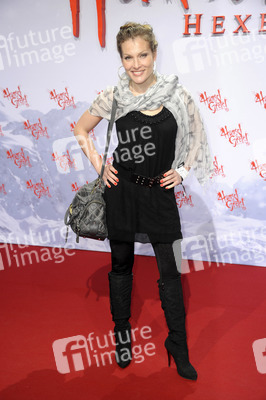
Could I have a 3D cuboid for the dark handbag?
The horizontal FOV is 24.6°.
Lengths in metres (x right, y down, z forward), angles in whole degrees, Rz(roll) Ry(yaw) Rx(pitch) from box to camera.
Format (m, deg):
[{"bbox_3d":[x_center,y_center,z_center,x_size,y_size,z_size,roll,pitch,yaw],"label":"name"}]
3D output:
[{"bbox_3d":[-0.203,-0.161,2.848,0.210,0.670,0.320,0,14,0],"label":"dark handbag"}]

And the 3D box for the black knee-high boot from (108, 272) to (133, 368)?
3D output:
[{"bbox_3d":[-0.064,0.636,3.275,0.120,0.460,0.240,-1,14,-4],"label":"black knee-high boot"}]

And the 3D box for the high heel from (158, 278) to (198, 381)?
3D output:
[{"bbox_3d":[0.238,0.647,3.100,0.120,0.485,0.251,-13,19,-42],"label":"high heel"}]

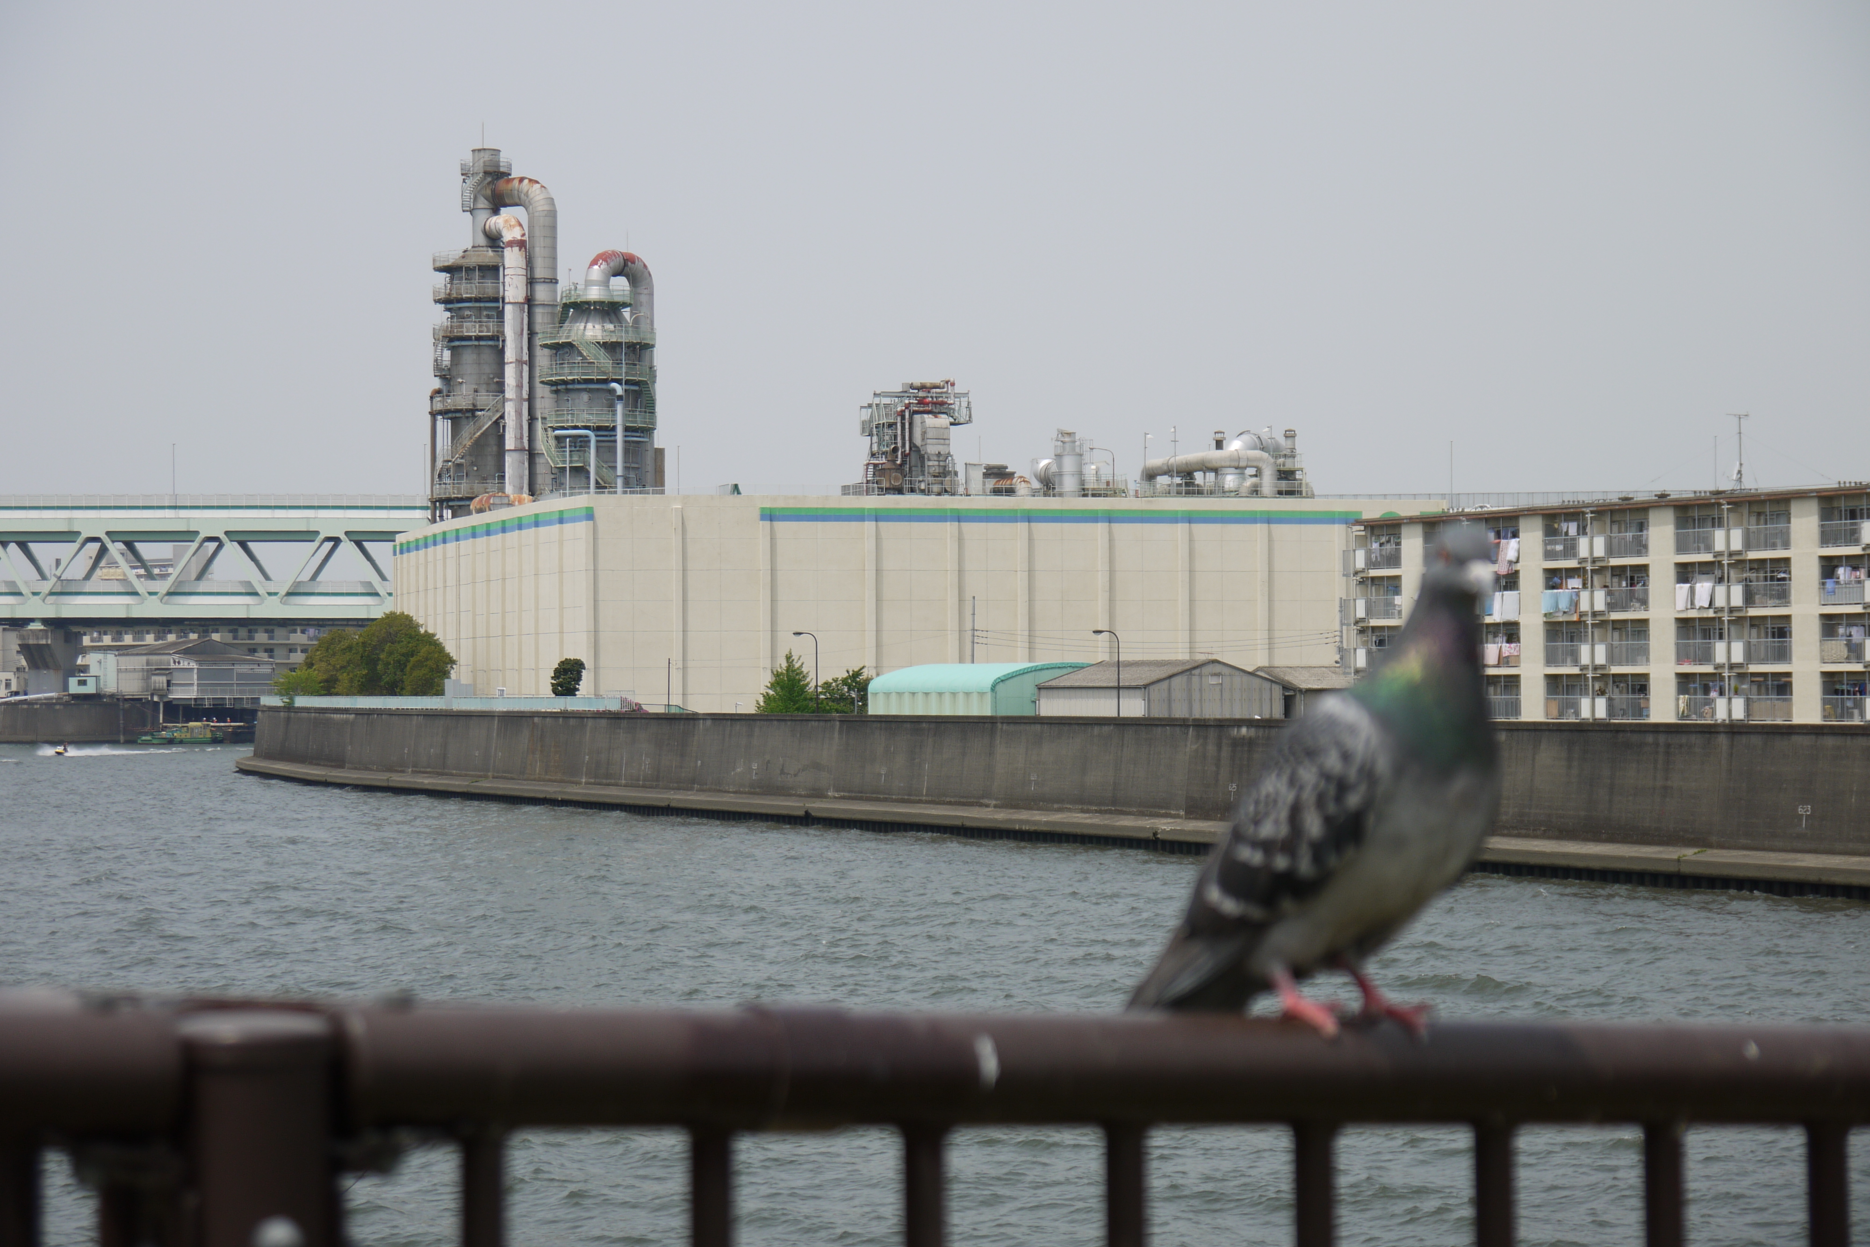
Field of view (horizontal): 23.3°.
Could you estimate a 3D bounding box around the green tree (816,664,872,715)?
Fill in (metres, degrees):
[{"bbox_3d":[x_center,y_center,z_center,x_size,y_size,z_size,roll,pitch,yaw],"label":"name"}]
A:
[{"bbox_3d":[-5.148,4.715,260.000,3.600,4.800,3.500,0,-1,0],"label":"green tree"}]

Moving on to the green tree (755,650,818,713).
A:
[{"bbox_3d":[-8.562,4.356,262.000,3.800,5.700,3.700,0,-1,0],"label":"green tree"}]

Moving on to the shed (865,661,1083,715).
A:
[{"bbox_3d":[3.390,4.517,244.500,8.000,4.700,17.000,0,-1,-23],"label":"shed"}]

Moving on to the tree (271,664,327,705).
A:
[{"bbox_3d":[-49.774,4.874,355.000,4.300,3.500,4.000,0,-1,0],"label":"tree"}]

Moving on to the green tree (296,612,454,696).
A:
[{"bbox_3d":[-43.157,3.880,350.000,12.000,9.400,10.500,0,-1,0],"label":"green tree"}]

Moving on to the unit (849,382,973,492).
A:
[{"bbox_3d":[-1.547,-12.625,310.000,7.000,8.000,6.000,0,-1,-13],"label":"unit"}]

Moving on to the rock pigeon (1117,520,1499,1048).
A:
[{"bbox_3d":[0.214,0.088,2.560,0.215,0.286,0.125,-1,-1,35],"label":"rock pigeon"}]

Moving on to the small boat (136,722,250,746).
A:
[{"bbox_3d":[-95.631,13.932,583.000,14.200,3.200,3.800,0,-1,3],"label":"small boat"}]

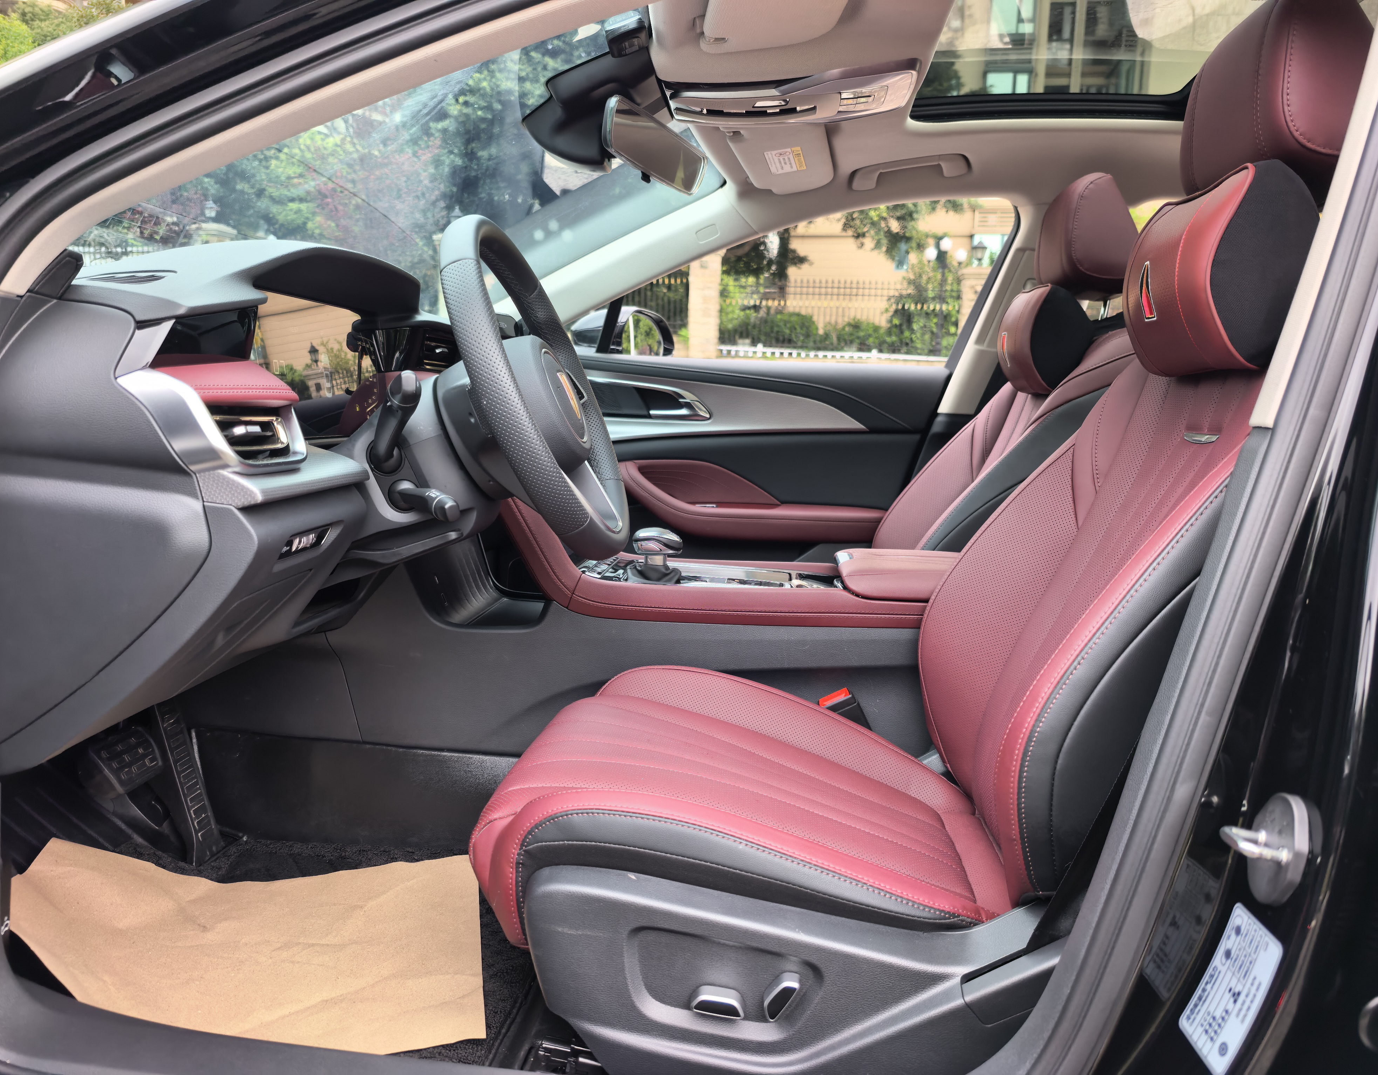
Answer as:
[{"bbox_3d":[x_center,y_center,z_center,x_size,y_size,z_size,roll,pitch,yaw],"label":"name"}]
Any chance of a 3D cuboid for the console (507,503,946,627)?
[{"bbox_3d":[0.129,0.039,1.340,0.720,0.170,0.290,3,7,8],"label":"console"}]

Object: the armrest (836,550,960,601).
[{"bbox_3d":[0.328,0.058,1.323,0.280,0.060,0.210,3,7,8],"label":"armrest"}]

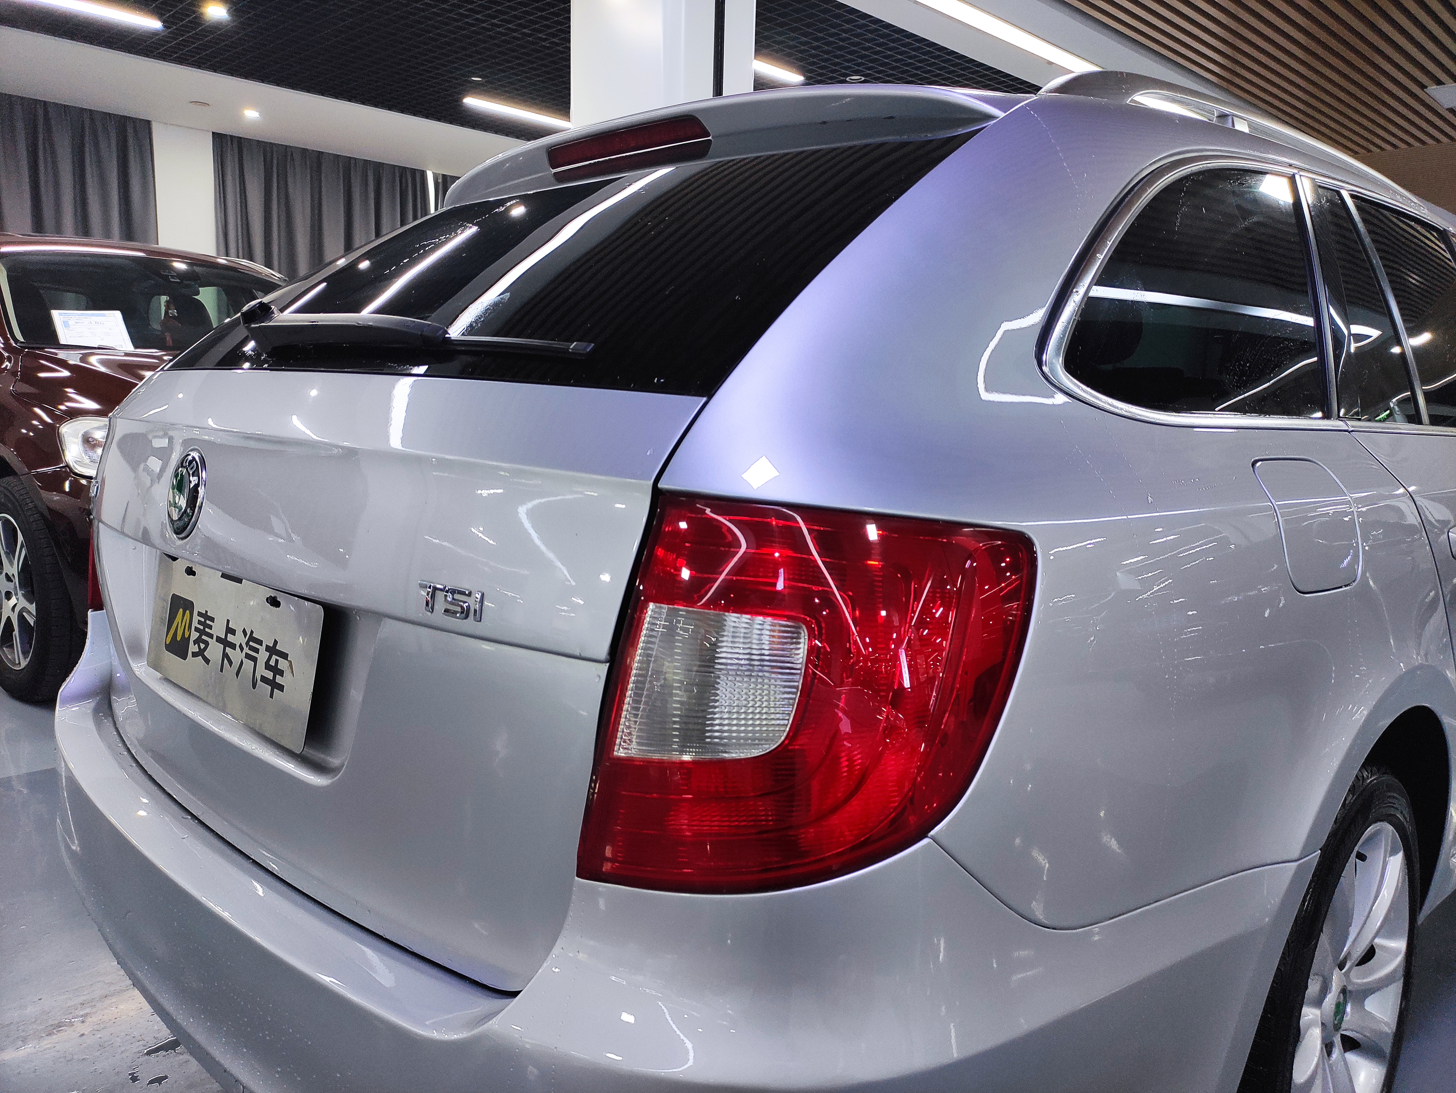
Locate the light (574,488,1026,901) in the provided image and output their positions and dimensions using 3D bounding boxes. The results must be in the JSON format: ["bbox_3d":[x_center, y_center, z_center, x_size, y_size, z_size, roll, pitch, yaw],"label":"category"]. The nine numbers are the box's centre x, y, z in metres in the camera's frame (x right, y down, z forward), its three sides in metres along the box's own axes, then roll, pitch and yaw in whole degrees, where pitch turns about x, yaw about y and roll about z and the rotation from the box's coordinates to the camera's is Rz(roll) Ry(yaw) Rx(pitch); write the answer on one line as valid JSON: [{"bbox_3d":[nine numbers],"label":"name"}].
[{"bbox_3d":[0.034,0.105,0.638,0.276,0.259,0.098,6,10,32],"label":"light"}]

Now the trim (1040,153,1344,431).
[{"bbox_3d":[0.422,-0.242,0.915,0.684,0.300,0.070,-8,-6,-41],"label":"trim"}]

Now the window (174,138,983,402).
[{"bbox_3d":[-0.310,-0.327,1.259,1.220,0.073,0.563,9,41,44],"label":"window"}]

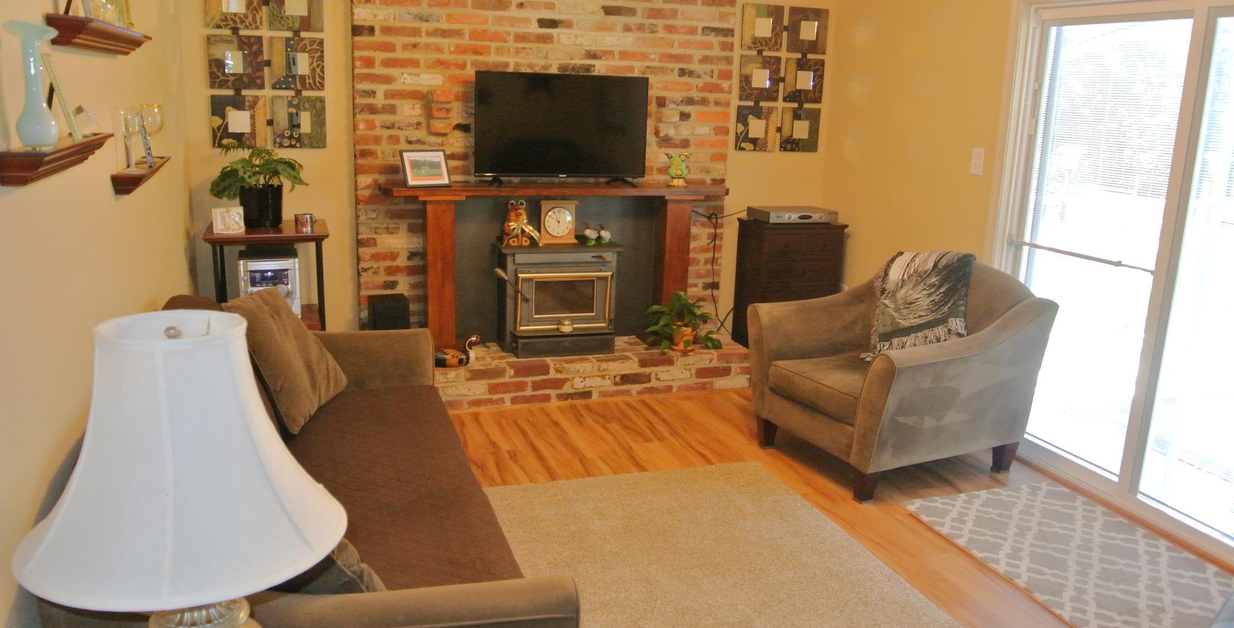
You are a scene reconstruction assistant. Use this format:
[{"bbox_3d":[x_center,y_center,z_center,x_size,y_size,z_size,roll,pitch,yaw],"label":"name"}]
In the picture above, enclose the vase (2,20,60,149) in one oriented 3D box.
[{"bbox_3d":[-1.292,-0.505,2.050,0.105,0.280,0.105,-2,14,-17],"label":"vase"}]

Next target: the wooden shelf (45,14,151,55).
[{"bbox_3d":[-1.514,-0.818,2.761,0.103,0.074,0.944,-3,14,-18],"label":"wooden shelf"}]

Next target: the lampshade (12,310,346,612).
[{"bbox_3d":[-0.539,0.143,1.155,0.385,0.267,0.385,-3,14,-18],"label":"lampshade"}]

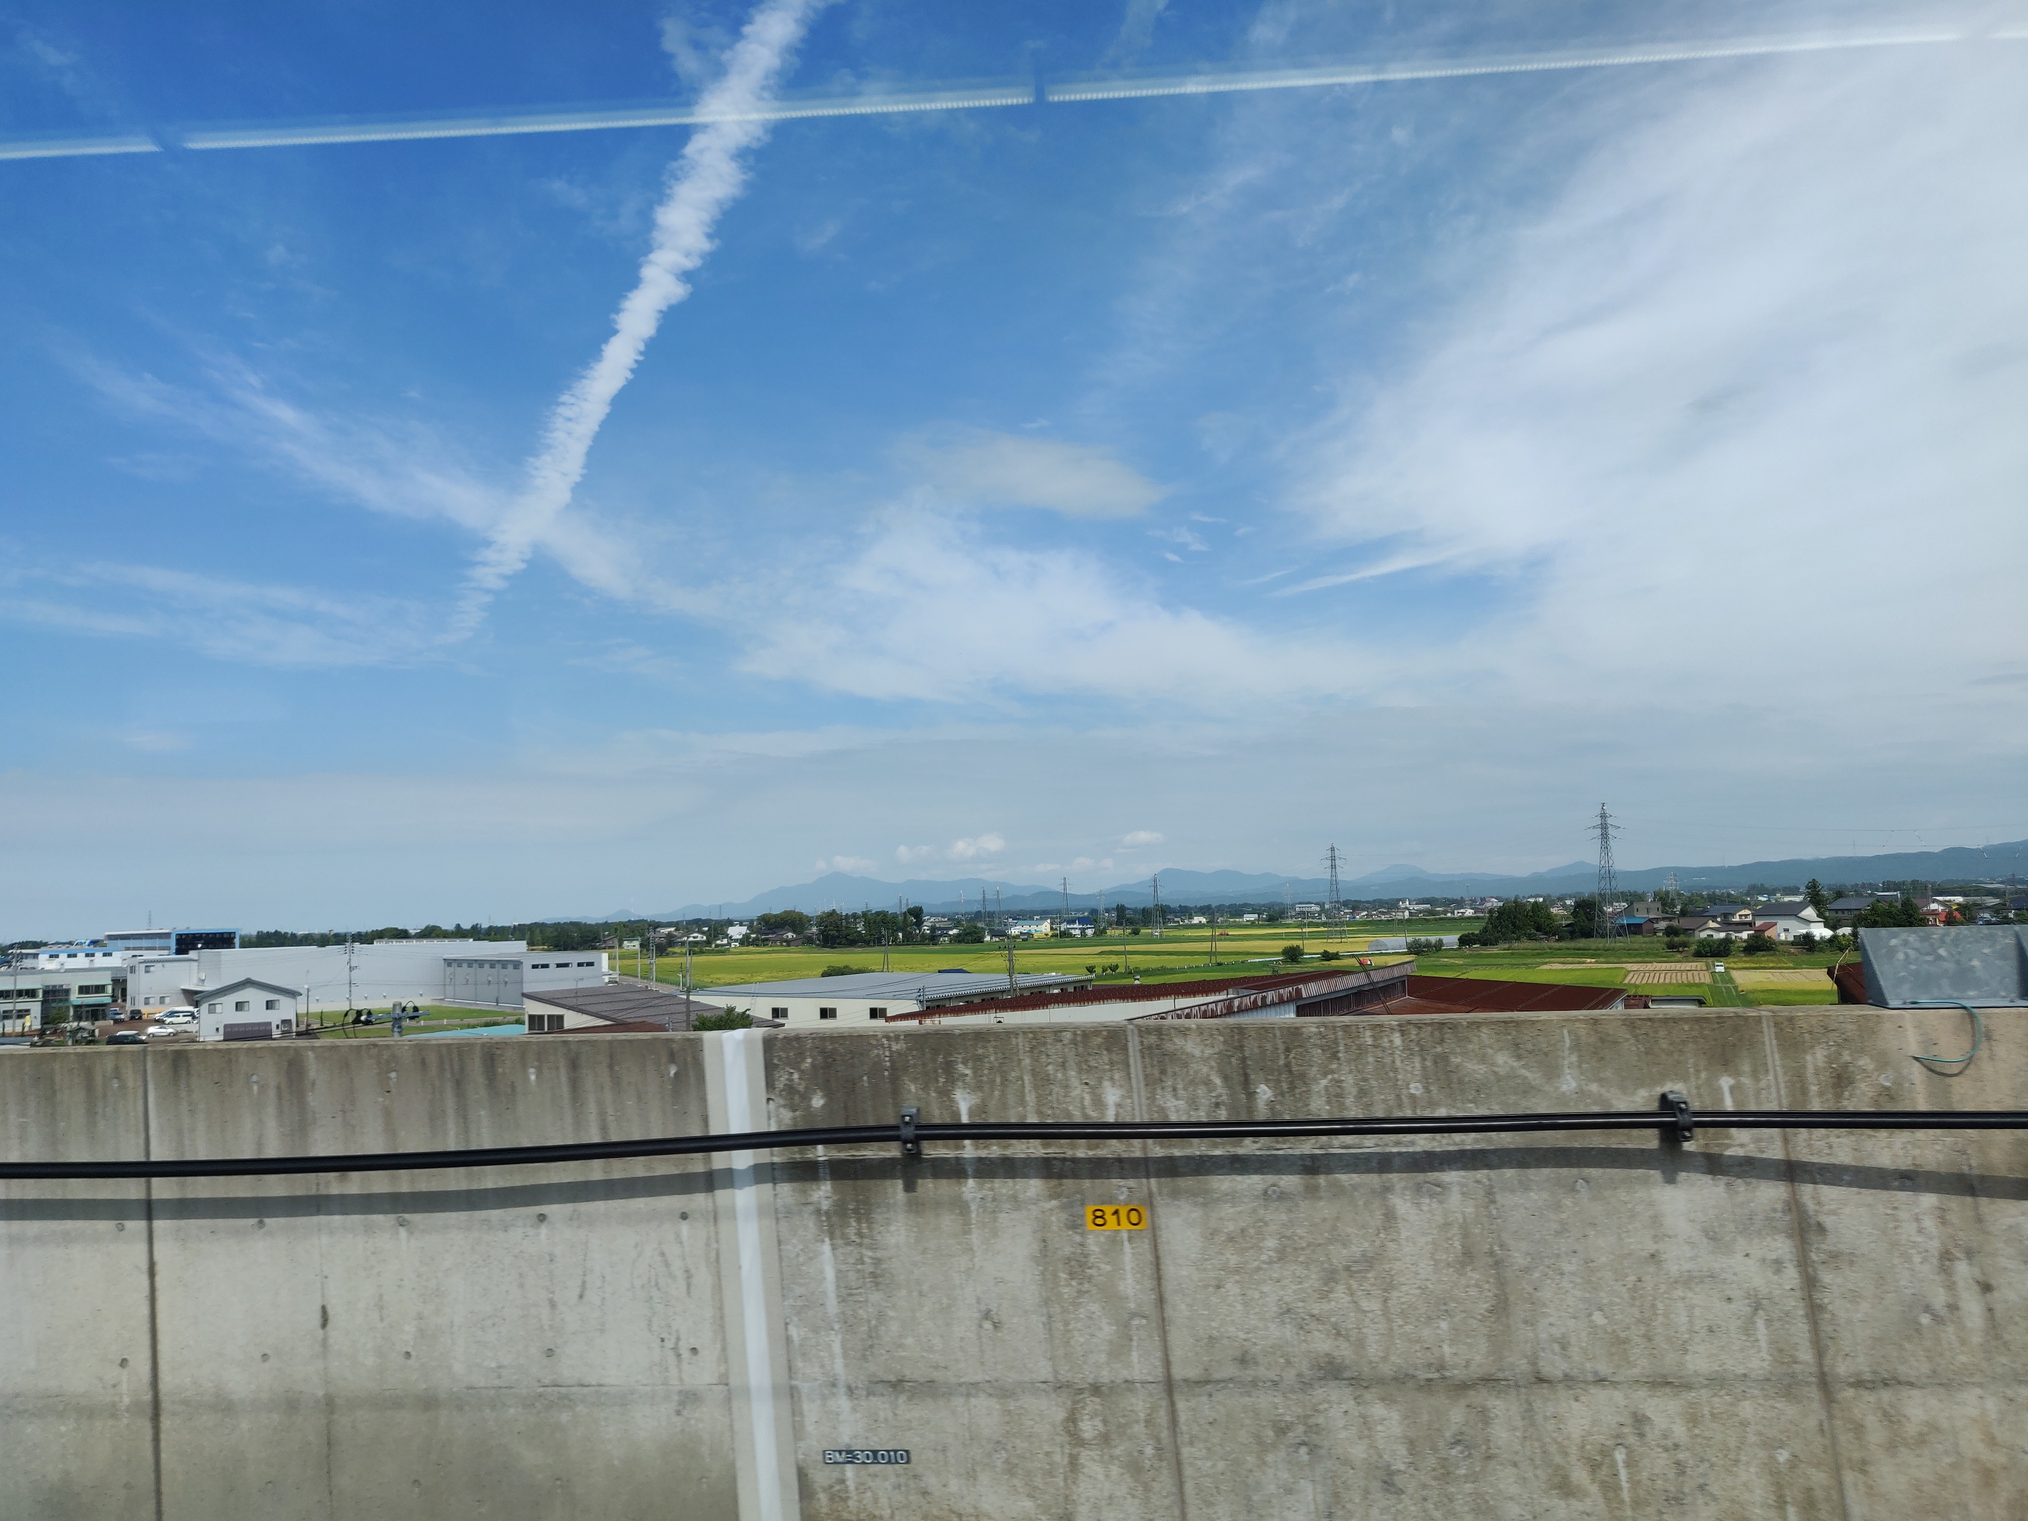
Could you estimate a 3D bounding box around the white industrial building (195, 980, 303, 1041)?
[{"bbox_3d":[-92.481,29.977,177.719,11.200,7.100,11.000,1,-7,-25],"label":"white industrial building"}]

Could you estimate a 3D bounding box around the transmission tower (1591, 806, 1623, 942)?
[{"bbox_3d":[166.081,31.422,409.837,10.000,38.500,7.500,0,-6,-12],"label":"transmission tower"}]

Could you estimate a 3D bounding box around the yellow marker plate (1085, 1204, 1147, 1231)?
[{"bbox_3d":[0.430,1.918,6.140,0.250,0.100,0.010,-2,-6,3],"label":"yellow marker plate"}]

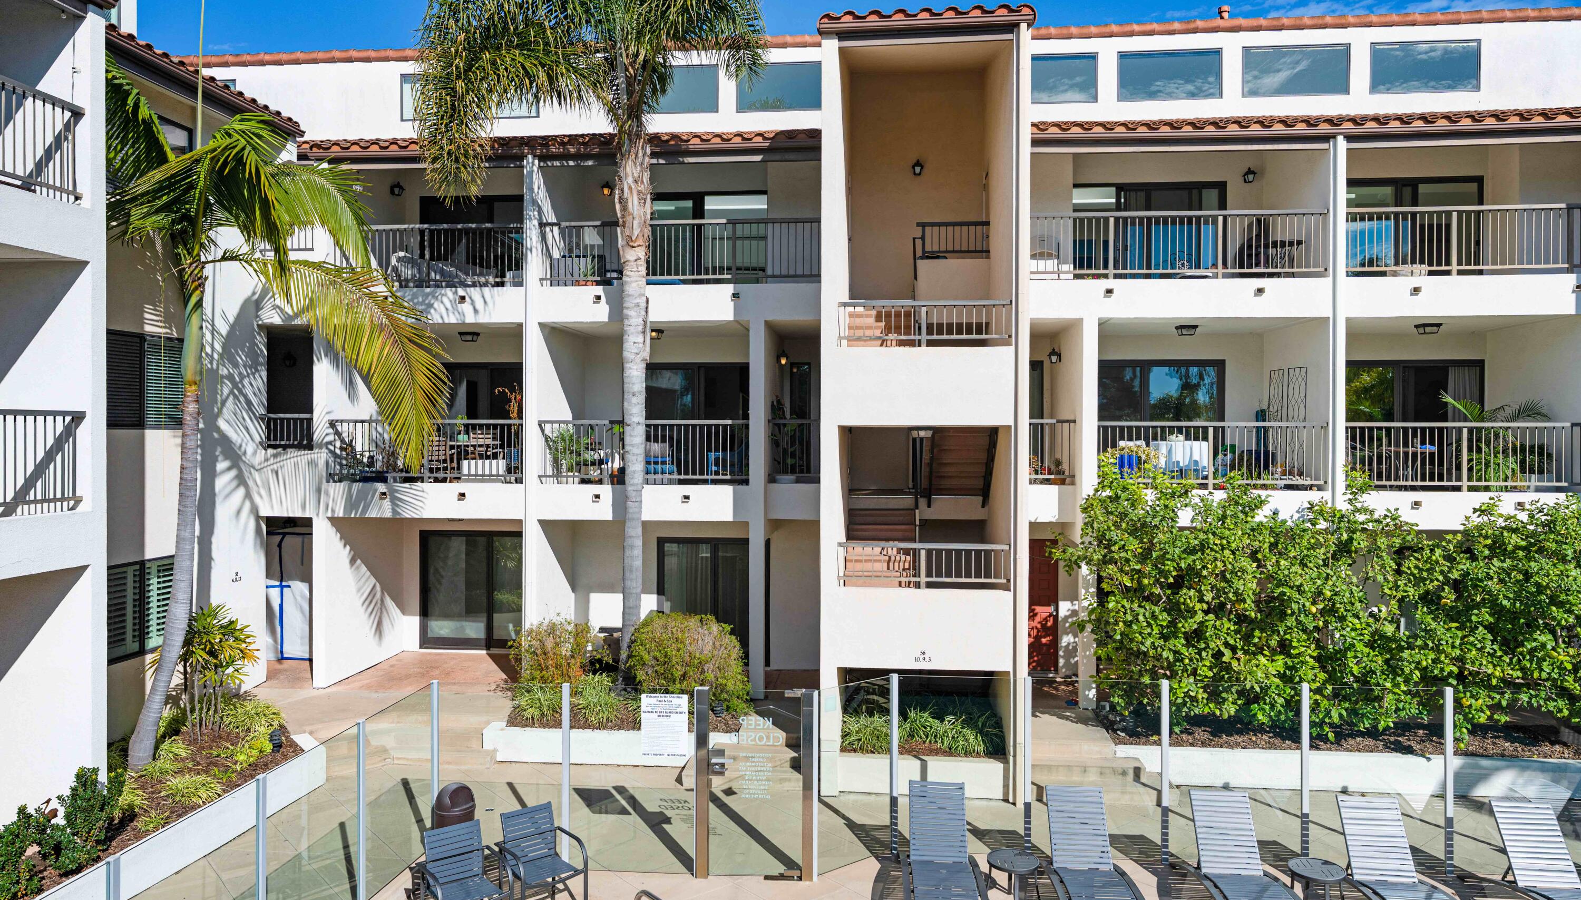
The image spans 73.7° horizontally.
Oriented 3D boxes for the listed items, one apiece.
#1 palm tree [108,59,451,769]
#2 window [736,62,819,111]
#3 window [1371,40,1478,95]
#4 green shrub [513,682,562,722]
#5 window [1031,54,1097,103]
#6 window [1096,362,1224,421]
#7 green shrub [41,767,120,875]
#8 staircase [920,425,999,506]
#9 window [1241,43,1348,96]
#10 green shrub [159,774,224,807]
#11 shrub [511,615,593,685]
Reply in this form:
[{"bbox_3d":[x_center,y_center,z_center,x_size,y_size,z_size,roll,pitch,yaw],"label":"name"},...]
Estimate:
[{"bbox_3d":[-5.760,-0.385,11.818,4.200,8.100,3.700,0,0,6],"label":"palm tree"},{"bbox_3d":[-0.083,-6.007,17.469,1.612,0.789,0.100,0,0,6],"label":"window"},{"bbox_3d":[9.891,-5.961,16.415,1.629,0.799,0.100,0,0,6],"label":"window"},{"bbox_3d":[-3.376,3.282,14.070,0.630,0.440,0.600,0,0,6],"label":"green shrub"},{"bbox_3d":[4.137,-5.979,17.023,1.612,0.797,0.100,0,0,6],"label":"window"},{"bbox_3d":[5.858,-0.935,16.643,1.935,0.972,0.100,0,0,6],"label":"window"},{"bbox_3d":[-6.473,3.297,9.606,0.660,0.770,0.660,0,0,6],"label":"green shrub"},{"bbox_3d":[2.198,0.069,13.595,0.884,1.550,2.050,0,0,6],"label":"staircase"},{"bbox_3d":[7.731,-5.792,16.101,1.570,0.790,0.100,0,0,6],"label":"window"},{"bbox_3d":[-6.355,3.548,11.104,0.600,0.260,0.600,0,0,6],"label":"green shrub"},{"bbox_3d":[-3.287,2.879,14.518,1.070,1.150,0.970,0,0,6],"label":"shrub"}]

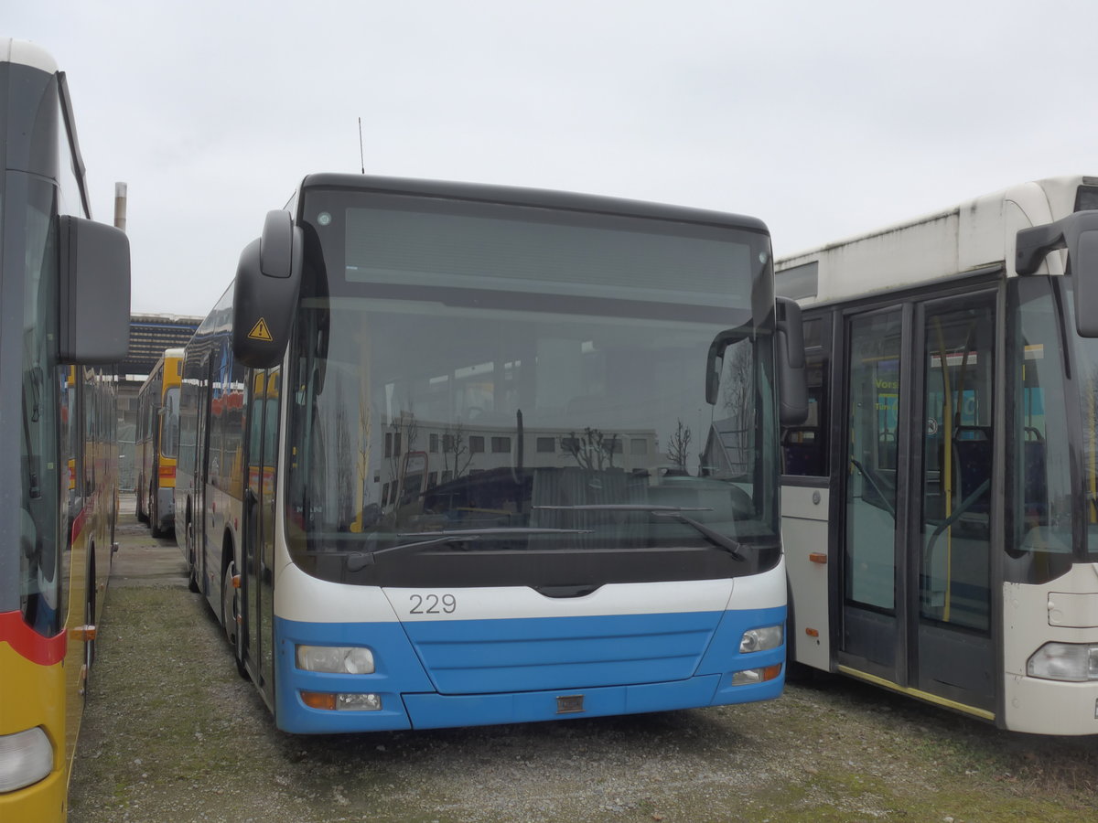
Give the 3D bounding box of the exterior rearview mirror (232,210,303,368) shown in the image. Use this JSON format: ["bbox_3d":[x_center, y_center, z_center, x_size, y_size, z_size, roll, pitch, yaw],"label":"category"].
[{"bbox_3d":[-1.130,-0.487,4.585,0.260,0.625,0.190,1,-2,-7],"label":"exterior rearview mirror"}]

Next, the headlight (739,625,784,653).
[{"bbox_3d":[1.025,1.090,5.483,0.325,0.115,0.100,2,-2,-32],"label":"headlight"}]

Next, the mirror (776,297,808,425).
[{"bbox_3d":[1.232,-0.261,5.859,0.210,0.640,0.180,2,-2,-33],"label":"mirror"}]

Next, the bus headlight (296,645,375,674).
[{"bbox_3d":[-0.890,1.032,4.760,0.325,0.115,0.100,1,-2,-10],"label":"bus headlight"}]

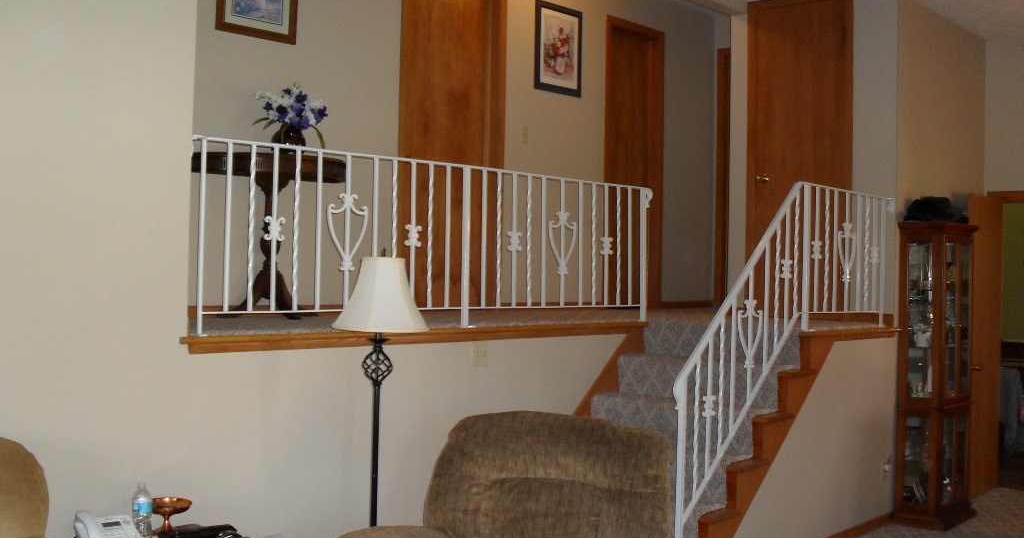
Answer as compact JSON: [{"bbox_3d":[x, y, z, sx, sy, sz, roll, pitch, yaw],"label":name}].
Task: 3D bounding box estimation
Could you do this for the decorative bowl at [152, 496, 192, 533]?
[{"bbox_3d":[-1.211,0.875,3.640,0.175,0.115,0.175,1,0,0],"label":"decorative bowl"}]

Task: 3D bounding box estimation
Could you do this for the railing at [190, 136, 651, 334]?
[{"bbox_3d":[-0.212,-0.105,5.043,0.045,0.777,2.991,1,0,43],"label":"railing"}]

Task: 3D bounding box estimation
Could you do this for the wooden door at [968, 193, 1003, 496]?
[{"bbox_3d":[3.169,0.506,6.945,0.040,2.010,0.610,1,0,43],"label":"wooden door"}]

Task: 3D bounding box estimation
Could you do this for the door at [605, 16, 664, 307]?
[{"bbox_3d":[0.886,-0.760,7.703,0.100,2.100,0.735,1,0,43],"label":"door"}]

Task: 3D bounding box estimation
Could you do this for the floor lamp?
[{"bbox_3d":[-0.544,0.688,4.143,0.385,1.510,0.385,1,0,0],"label":"floor lamp"}]

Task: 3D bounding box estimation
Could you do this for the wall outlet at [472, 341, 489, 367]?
[{"bbox_3d":[-0.145,0.404,4.938,0.010,0.117,0.105,1,0,43],"label":"wall outlet"}]

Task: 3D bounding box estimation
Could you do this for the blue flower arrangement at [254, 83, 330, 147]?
[{"bbox_3d":[-1.056,-0.725,4.937,0.320,0.335,0.350,1,0,0],"label":"blue flower arrangement"}]

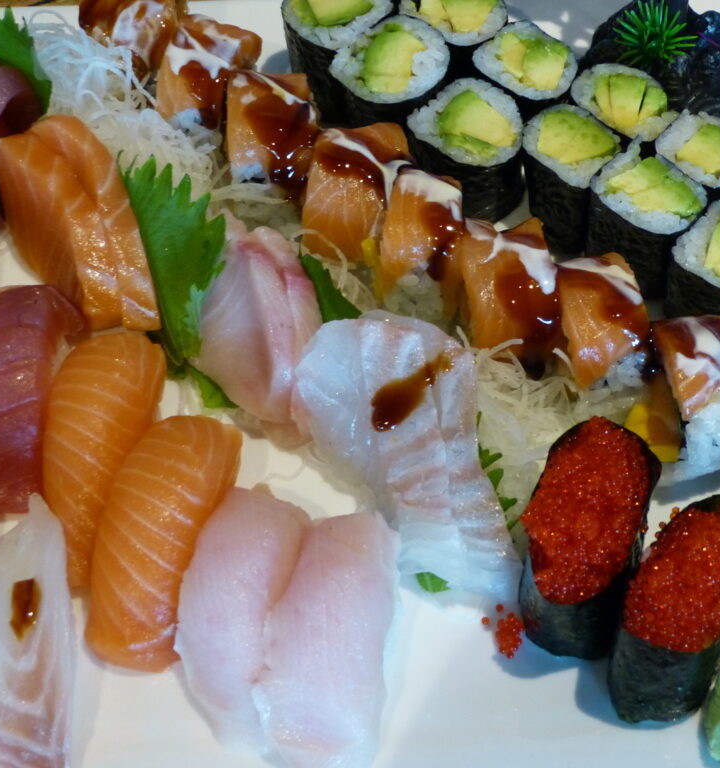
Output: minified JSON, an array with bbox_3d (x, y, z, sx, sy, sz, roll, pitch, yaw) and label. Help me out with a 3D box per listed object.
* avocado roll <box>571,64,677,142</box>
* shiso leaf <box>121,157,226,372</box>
[{"bbox_3d":[0.072,-0.070,0.578,0.029,0.024,0.029,0,51,0],"label":"avocado roll"},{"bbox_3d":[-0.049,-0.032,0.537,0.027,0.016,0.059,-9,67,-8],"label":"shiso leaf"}]

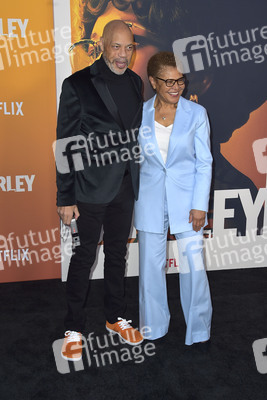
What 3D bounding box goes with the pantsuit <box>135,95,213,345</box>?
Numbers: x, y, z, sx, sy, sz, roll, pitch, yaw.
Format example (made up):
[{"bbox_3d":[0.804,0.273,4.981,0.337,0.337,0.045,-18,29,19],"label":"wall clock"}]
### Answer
[{"bbox_3d":[0.198,0.121,3.037,0.520,1.410,0.360,4,12,20],"label":"pantsuit"}]

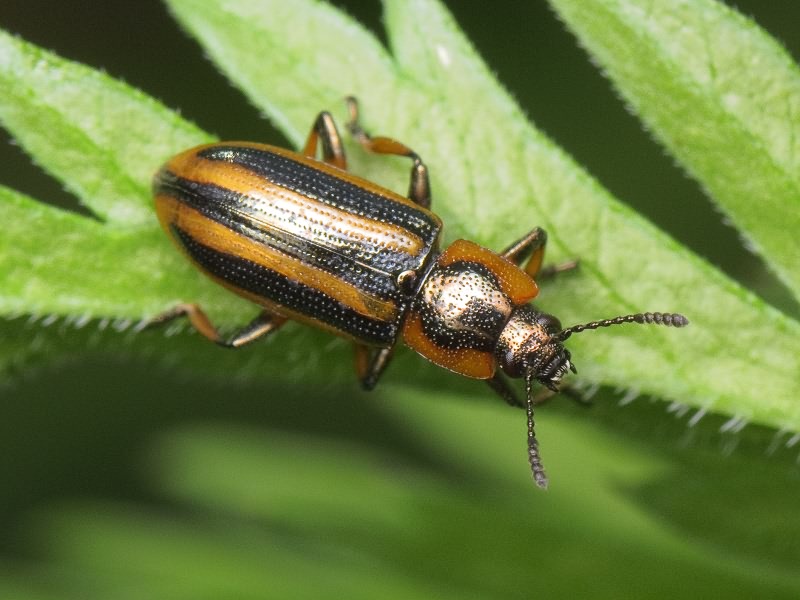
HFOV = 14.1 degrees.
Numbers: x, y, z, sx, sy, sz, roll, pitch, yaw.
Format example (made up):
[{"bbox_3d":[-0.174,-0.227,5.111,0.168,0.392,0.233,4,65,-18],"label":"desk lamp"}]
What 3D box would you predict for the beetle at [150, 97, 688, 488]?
[{"bbox_3d":[0.000,0.000,0.038,0.006,0.002,0.003,25,92,9],"label":"beetle"}]

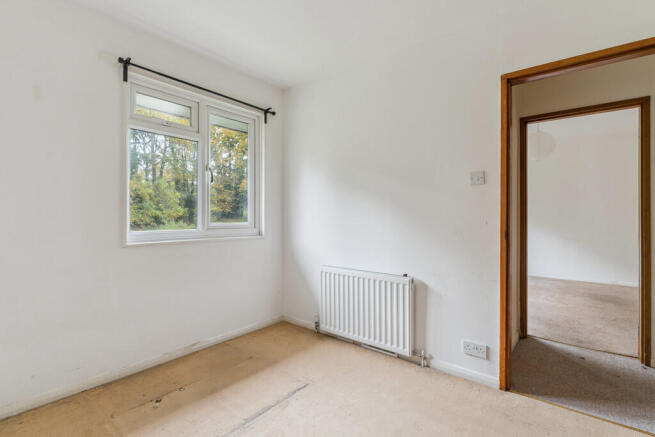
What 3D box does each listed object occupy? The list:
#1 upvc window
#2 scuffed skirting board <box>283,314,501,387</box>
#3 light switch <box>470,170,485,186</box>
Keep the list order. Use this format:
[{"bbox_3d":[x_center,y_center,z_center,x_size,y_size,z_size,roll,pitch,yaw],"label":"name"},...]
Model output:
[{"bbox_3d":[-1.082,-0.423,2.708,0.080,1.210,1.225,0,0,39],"label":"upvc window"},{"bbox_3d":[0.309,1.065,2.675,2.080,0.072,0.018,0,0,39],"label":"scuffed skirting board"},{"bbox_3d":[1.023,-0.275,2.102,0.087,0.087,0.014,0,0,39],"label":"light switch"}]

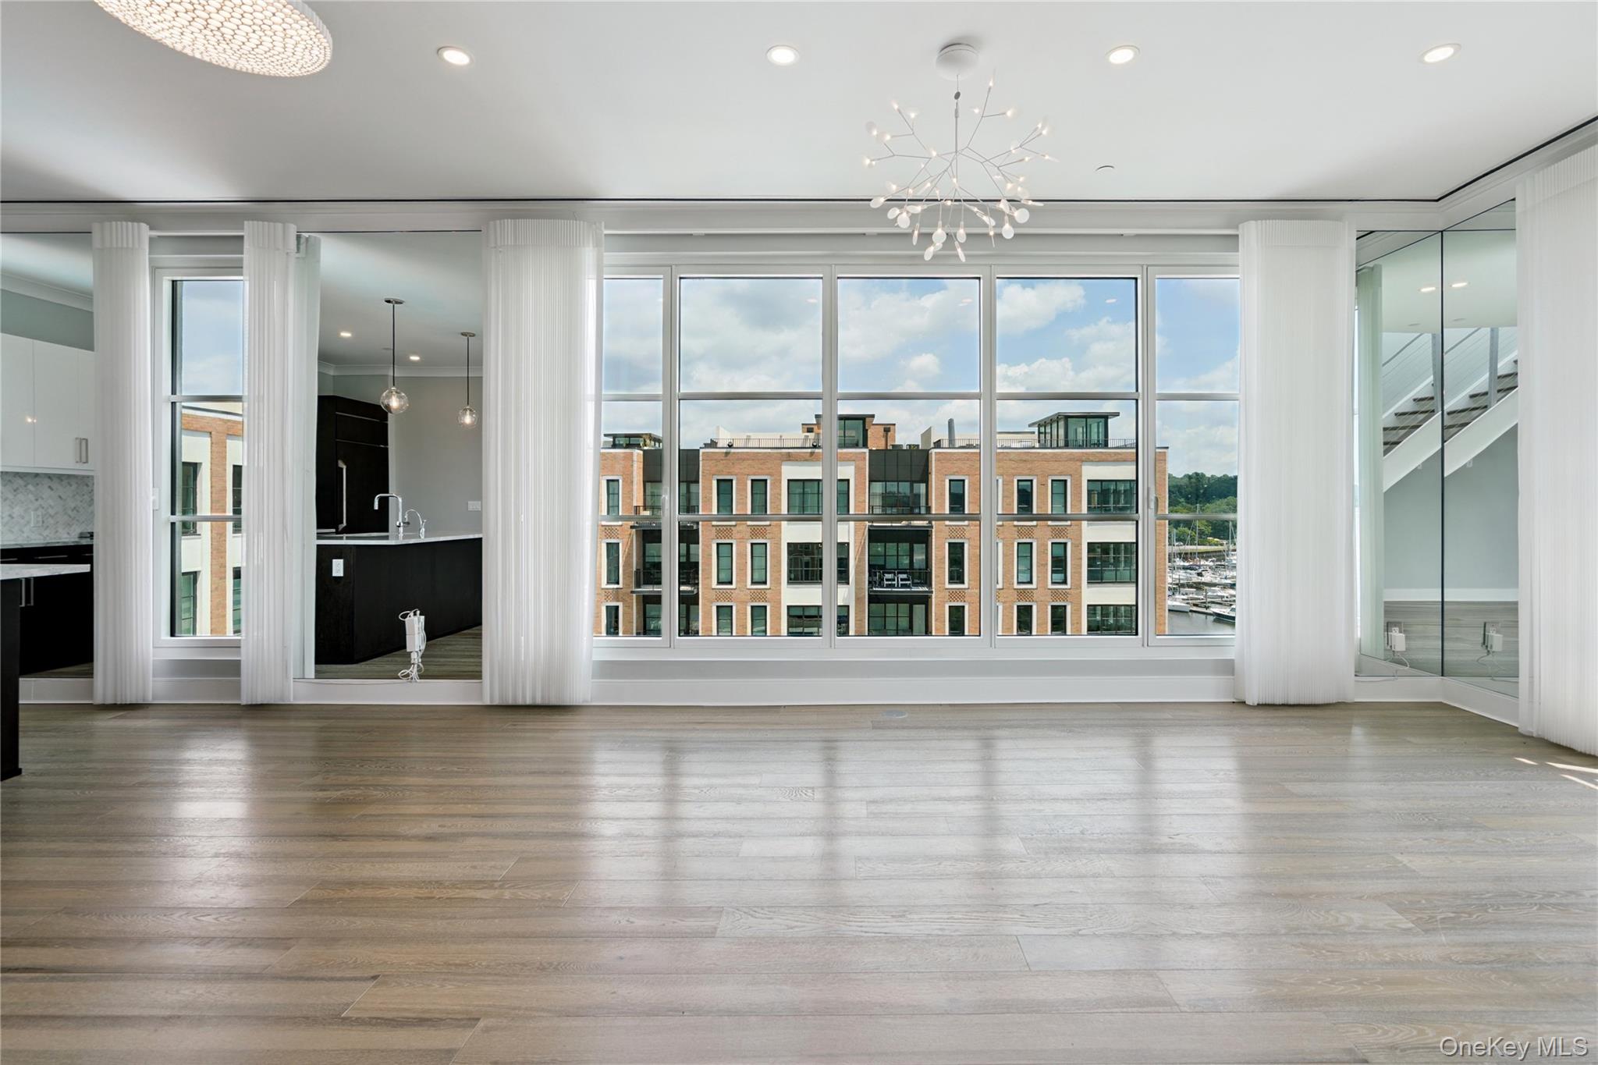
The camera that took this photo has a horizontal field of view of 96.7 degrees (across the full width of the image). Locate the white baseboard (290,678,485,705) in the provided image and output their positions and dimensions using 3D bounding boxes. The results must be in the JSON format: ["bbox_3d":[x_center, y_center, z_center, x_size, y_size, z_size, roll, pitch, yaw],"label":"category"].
[{"bbox_3d":[-2.439,0.940,4.210,1.169,0.163,0.030,0,0,0],"label":"white baseboard"}]

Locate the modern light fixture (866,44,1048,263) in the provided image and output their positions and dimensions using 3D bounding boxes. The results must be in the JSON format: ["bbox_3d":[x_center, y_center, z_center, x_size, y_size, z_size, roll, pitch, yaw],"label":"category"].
[{"bbox_3d":[0.639,-1.485,2.830,0.750,0.810,0.750,0,0,0],"label":"modern light fixture"}]

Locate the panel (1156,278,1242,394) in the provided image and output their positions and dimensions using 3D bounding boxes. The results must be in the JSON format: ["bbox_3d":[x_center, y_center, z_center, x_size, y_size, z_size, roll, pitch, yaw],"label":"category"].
[{"bbox_3d":[2.449,-1.189,4.280,0.617,0.708,0.030,0,0,0],"label":"panel"}]

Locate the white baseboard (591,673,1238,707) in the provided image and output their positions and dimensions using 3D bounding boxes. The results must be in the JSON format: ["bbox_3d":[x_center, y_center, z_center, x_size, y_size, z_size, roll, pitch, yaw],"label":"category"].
[{"bbox_3d":[0.685,0.942,4.210,3.849,0.174,0.030,0,0,0],"label":"white baseboard"}]

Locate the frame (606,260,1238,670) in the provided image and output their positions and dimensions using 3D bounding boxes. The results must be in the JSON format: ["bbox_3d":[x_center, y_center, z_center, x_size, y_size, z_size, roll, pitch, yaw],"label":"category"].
[{"bbox_3d":[0.695,-0.434,4.250,4.147,2.407,0.120,0,0,0],"label":"frame"}]

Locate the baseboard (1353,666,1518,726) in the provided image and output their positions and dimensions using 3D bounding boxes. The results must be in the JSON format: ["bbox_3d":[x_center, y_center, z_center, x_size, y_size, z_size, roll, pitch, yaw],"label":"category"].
[{"bbox_3d":[3.547,0.905,3.970,0.545,0.170,0.480,0,0,0],"label":"baseboard"}]

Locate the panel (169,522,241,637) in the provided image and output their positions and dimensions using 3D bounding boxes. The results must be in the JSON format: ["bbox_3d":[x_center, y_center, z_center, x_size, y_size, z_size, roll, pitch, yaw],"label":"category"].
[{"bbox_3d":[-3.548,0.286,4.280,0.512,0.693,0.030,0,0,0],"label":"panel"}]

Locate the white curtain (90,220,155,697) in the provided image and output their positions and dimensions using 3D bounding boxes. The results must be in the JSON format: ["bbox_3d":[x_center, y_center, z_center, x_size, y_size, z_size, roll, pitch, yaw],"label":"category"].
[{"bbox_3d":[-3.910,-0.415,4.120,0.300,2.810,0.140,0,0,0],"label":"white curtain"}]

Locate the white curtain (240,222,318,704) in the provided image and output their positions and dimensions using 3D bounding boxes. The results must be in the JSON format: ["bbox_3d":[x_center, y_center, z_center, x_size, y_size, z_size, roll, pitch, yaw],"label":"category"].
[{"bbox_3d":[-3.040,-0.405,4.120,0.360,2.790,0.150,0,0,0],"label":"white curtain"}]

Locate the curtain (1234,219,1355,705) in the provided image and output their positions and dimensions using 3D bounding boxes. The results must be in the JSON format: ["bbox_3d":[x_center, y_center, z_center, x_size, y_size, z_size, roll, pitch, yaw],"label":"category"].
[{"bbox_3d":[2.855,-0.415,4.120,0.650,2.810,0.150,0,0,0],"label":"curtain"}]

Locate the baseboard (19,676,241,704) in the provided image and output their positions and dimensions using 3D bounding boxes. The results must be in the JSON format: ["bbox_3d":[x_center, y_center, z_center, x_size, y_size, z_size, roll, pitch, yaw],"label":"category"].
[{"bbox_3d":[-3.964,0.935,4.210,1.332,0.159,0.030,0,0,0],"label":"baseboard"}]

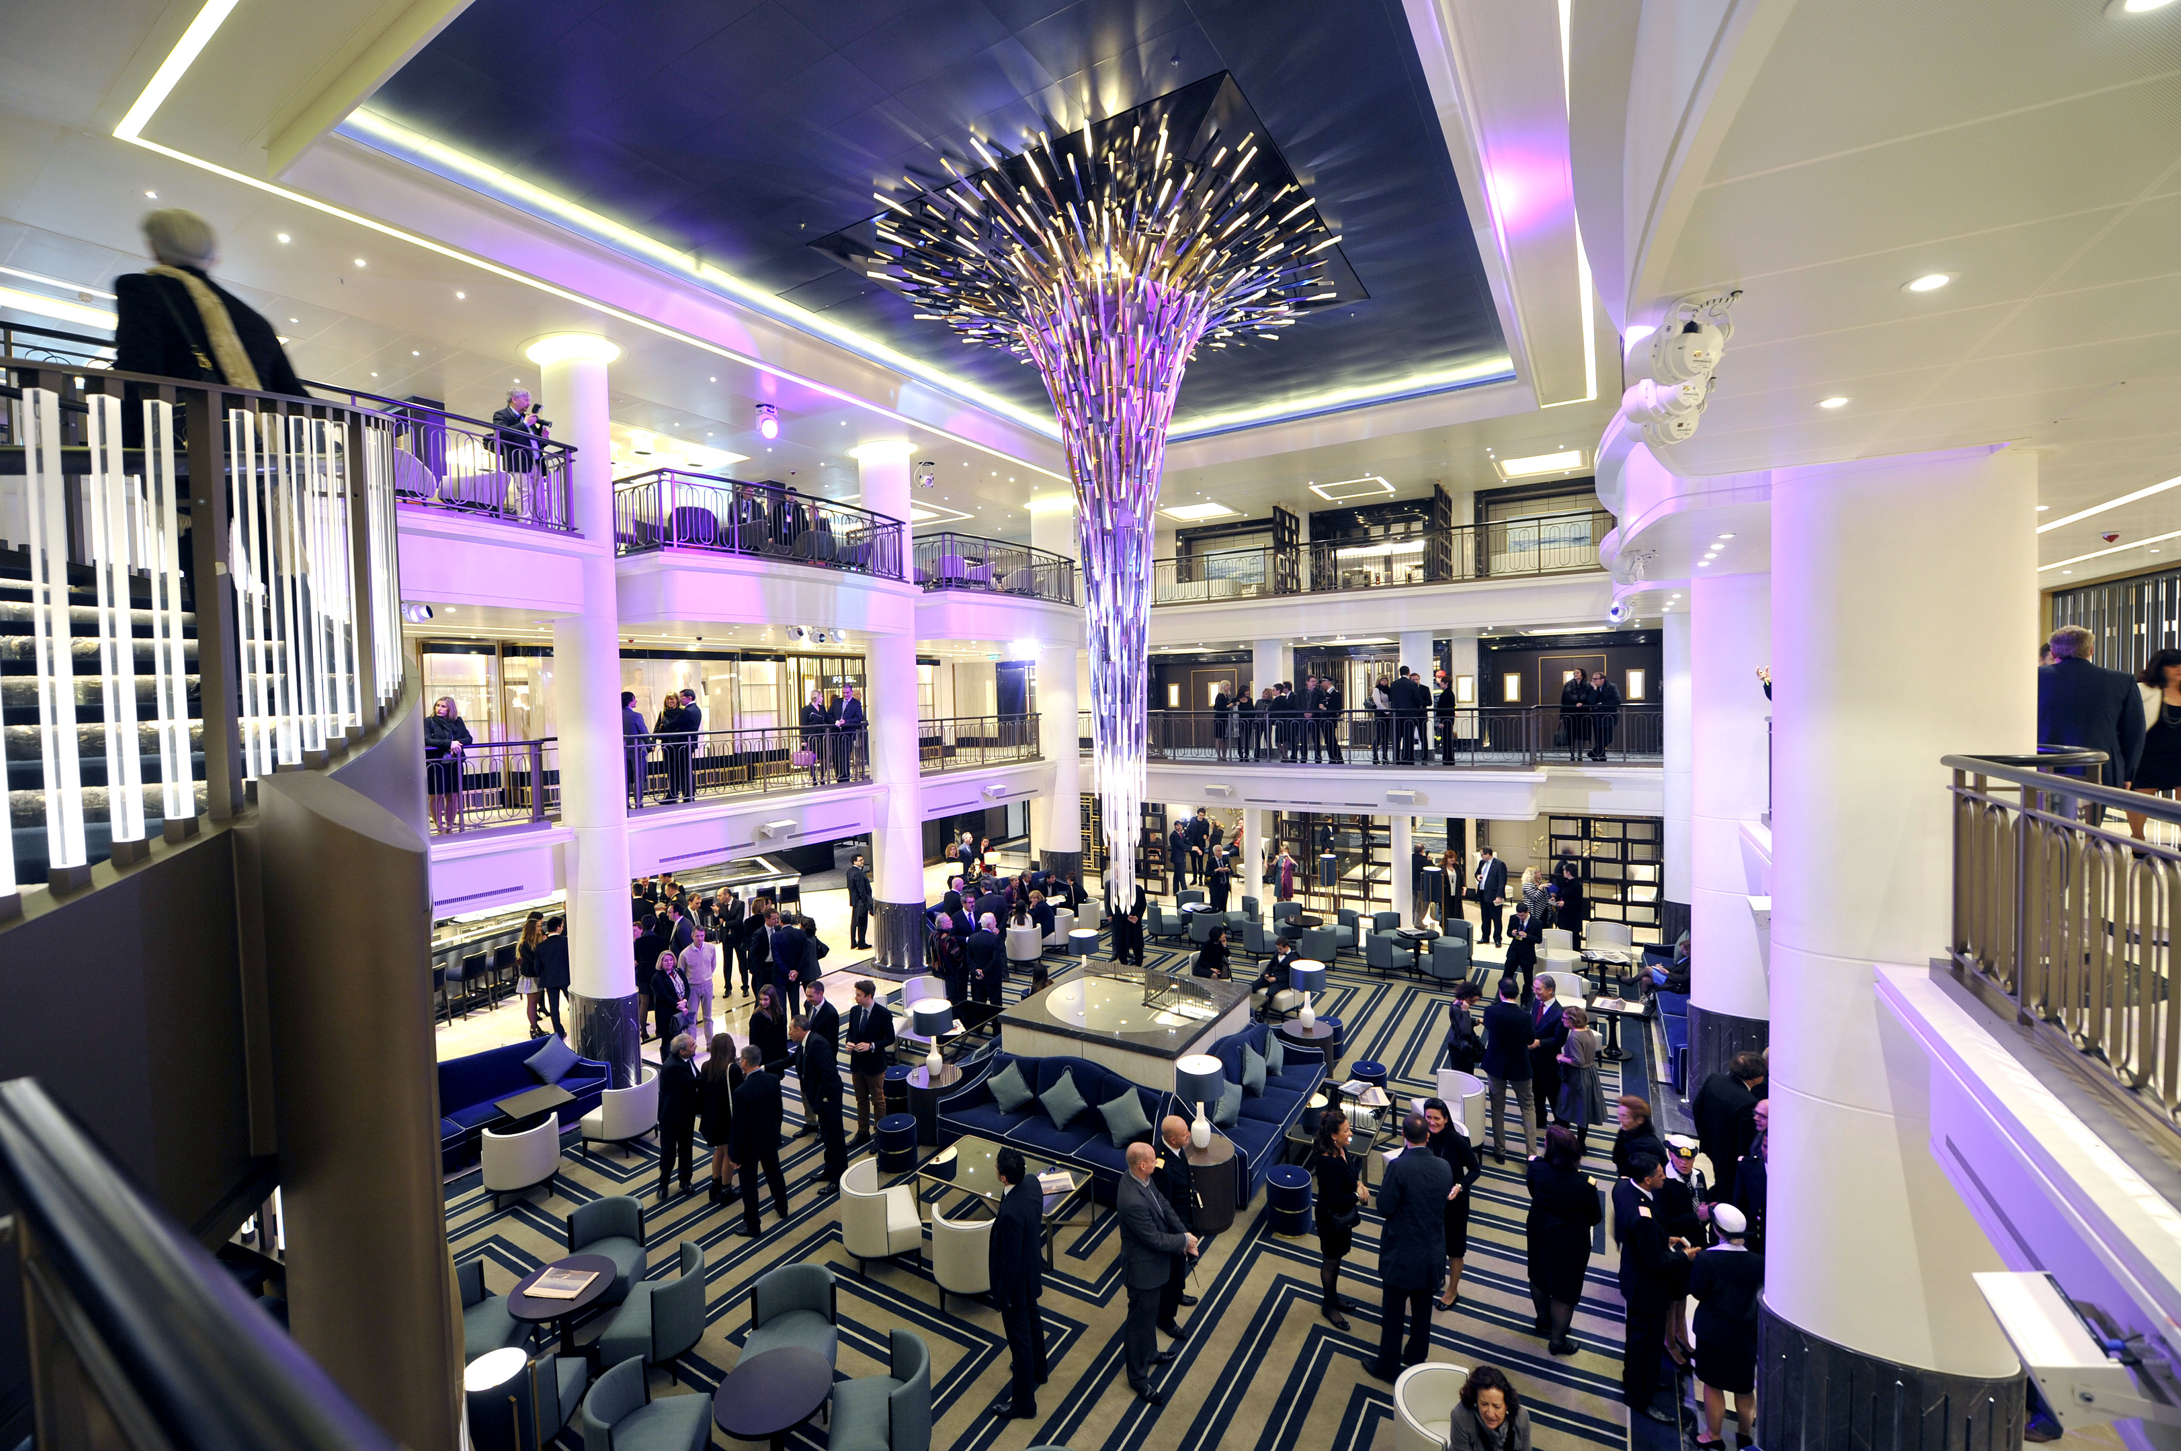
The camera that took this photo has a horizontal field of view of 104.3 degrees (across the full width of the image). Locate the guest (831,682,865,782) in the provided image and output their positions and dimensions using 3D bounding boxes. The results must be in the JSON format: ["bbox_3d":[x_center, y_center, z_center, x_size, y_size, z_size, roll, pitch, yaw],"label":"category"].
[{"bbox_3d":[-4.481,0.212,15.604,0.560,1.620,0.380,-1,2,4],"label":"guest"}]

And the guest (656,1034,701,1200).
[{"bbox_3d":[-4.200,3.950,8.635,0.360,1.640,0.520,-1,2,15],"label":"guest"}]

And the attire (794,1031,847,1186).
[{"bbox_3d":[-2.694,3.796,8.406,0.620,1.500,0.500,-3,2,-30],"label":"attire"}]

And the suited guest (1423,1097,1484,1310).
[{"bbox_3d":[2.884,3.789,6.775,0.360,1.680,0.500,-3,2,-37],"label":"suited guest"}]

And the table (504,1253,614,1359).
[{"bbox_3d":[-3.961,4.529,6.405,0.690,0.620,0.690,0,2,32],"label":"table"}]

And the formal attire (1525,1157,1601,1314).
[{"bbox_3d":[3.528,3.761,6.338,0.550,1.130,0.420,0,3,44],"label":"formal attire"}]

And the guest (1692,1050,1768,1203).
[{"bbox_3d":[5.669,3.690,7.471,0.450,1.680,0.520,-2,2,-3],"label":"guest"}]

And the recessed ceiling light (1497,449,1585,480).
[{"bbox_3d":[9.407,-5.450,17.647,1.580,0.100,1.670,0,2,32],"label":"recessed ceiling light"}]

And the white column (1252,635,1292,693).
[{"bbox_3d":[4.038,-0.595,18.808,0.620,2.620,0.620,0,2,32],"label":"white column"}]

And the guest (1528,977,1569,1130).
[{"bbox_3d":[5.086,3.614,9.473,0.400,1.730,0.520,-2,2,-7],"label":"guest"}]

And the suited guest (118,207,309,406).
[{"bbox_3d":[-3.493,-1.107,3.281,0.360,1.740,0.540,0,2,35],"label":"suited guest"}]

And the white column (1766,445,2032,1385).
[{"bbox_3d":[4.646,0.991,5.038,1.310,4.870,1.310,0,2,32],"label":"white column"}]

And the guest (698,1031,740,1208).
[{"bbox_3d":[-3.827,3.983,8.698,0.460,1.700,0.360,-1,2,20],"label":"guest"}]

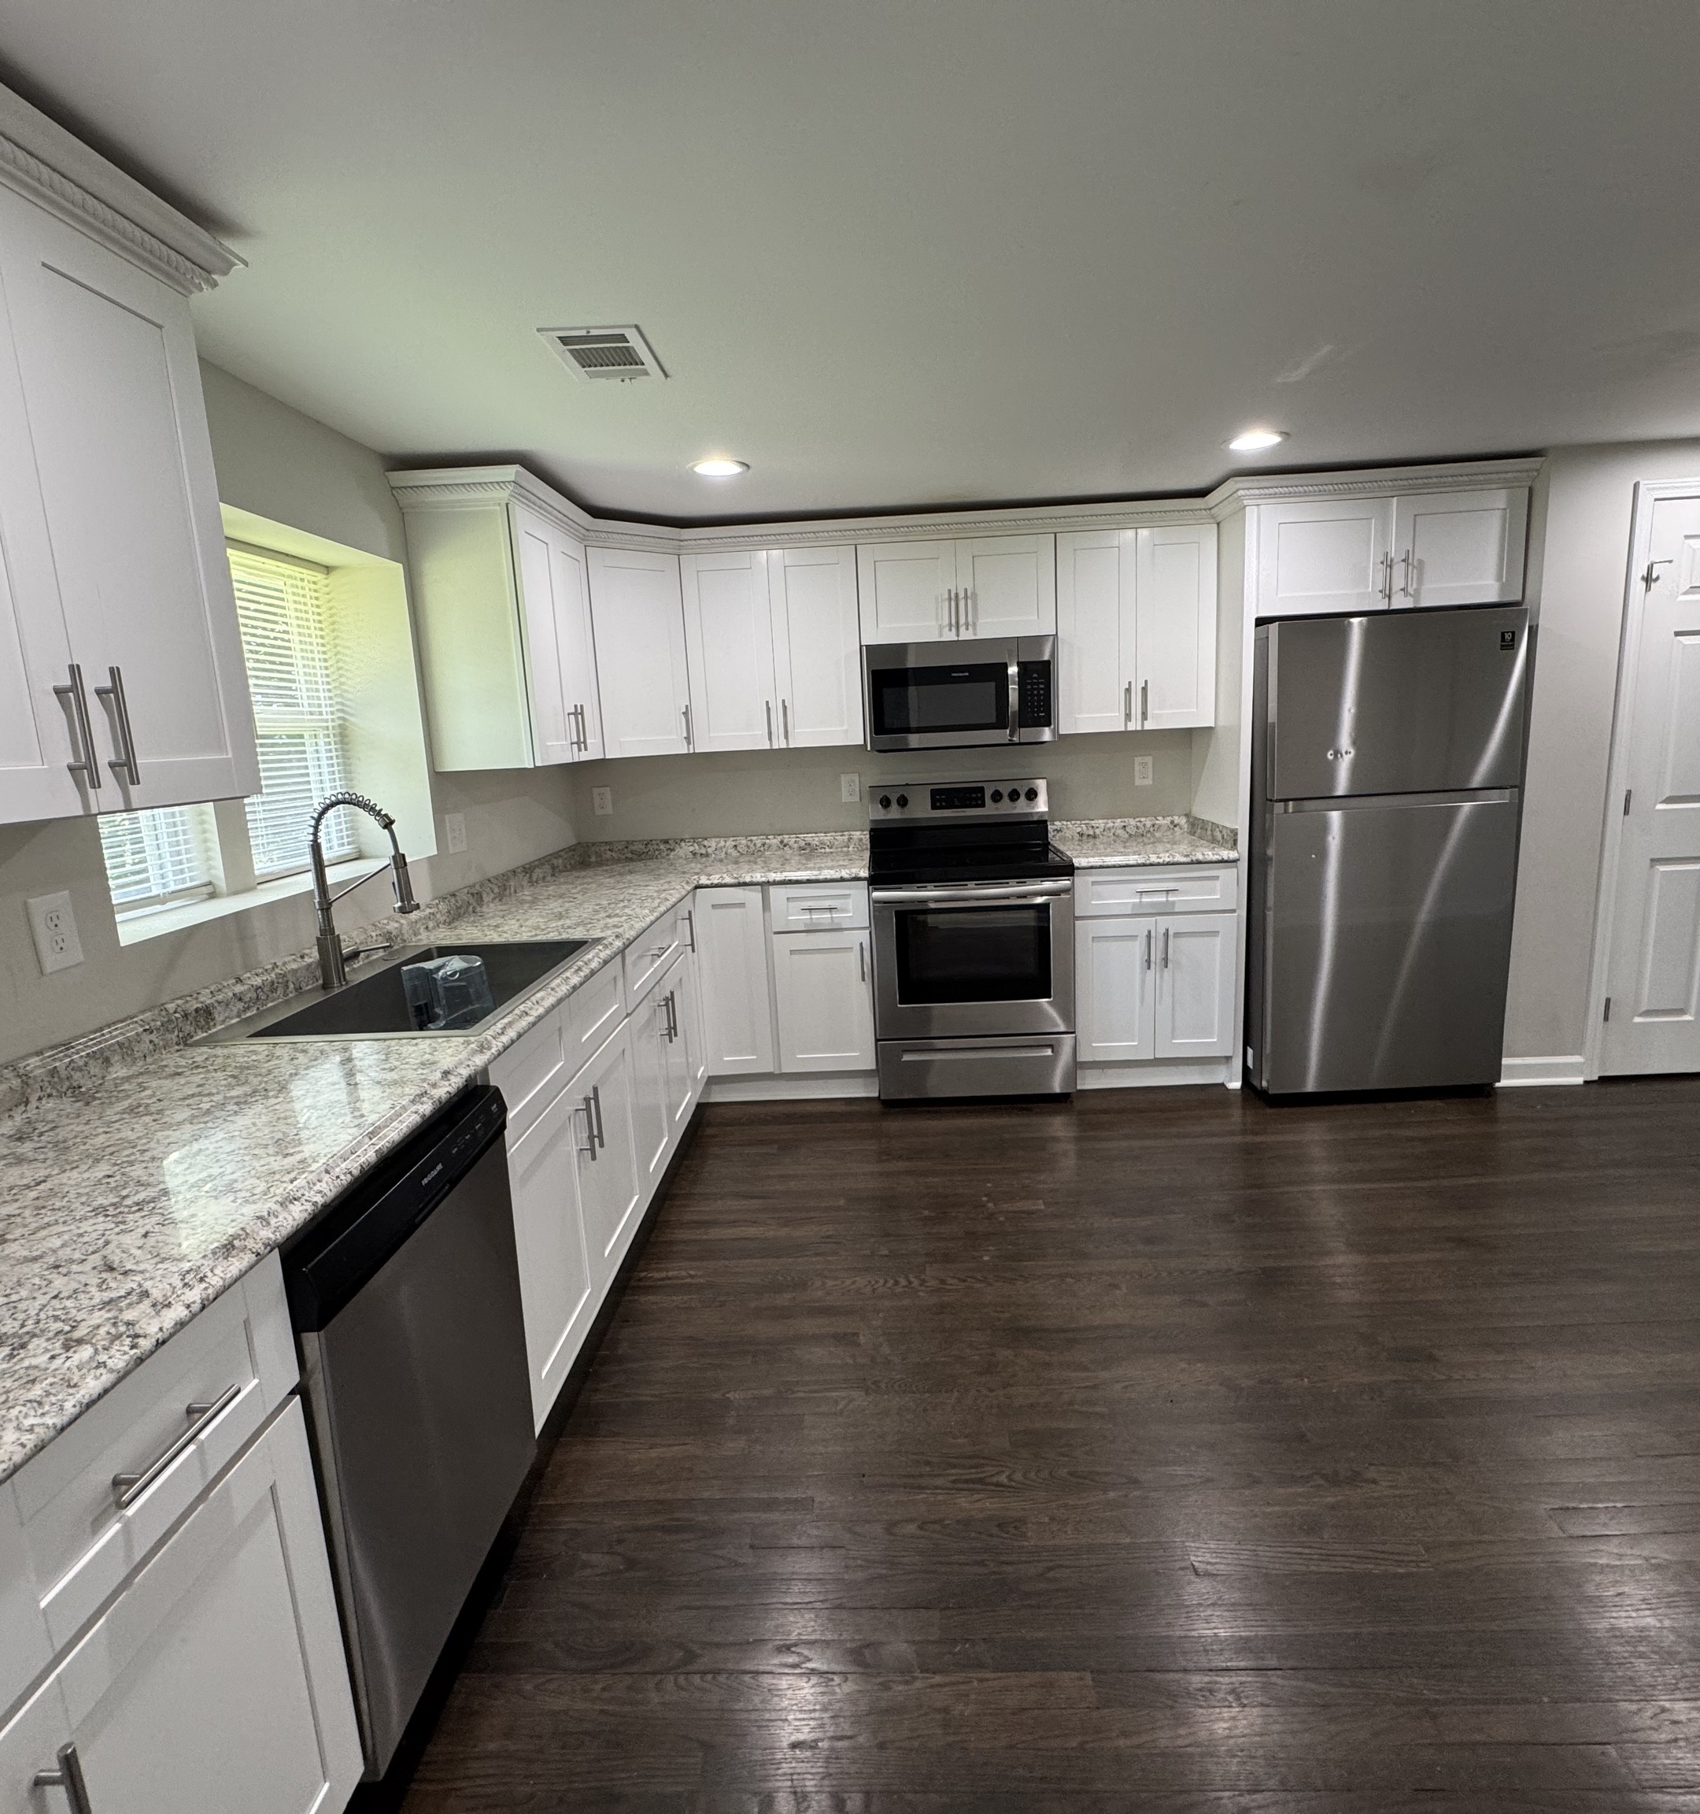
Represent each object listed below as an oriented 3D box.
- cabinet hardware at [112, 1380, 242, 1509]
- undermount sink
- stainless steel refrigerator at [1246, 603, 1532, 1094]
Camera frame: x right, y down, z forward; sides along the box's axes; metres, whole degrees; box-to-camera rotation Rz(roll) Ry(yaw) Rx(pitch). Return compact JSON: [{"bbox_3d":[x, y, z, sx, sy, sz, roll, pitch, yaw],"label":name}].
[{"bbox_3d":[-0.661,0.519,0.954,0.036,0.013,0.158,-2,10,3],"label":"cabinet hardware"},{"bbox_3d":[-0.959,0.282,2.283,0.545,0.220,0.835,-2,10,3],"label":"undermount sink"},{"bbox_3d":[1.932,-0.213,3.834,0.830,1.735,0.765,-3,11,2],"label":"stainless steel refrigerator"}]

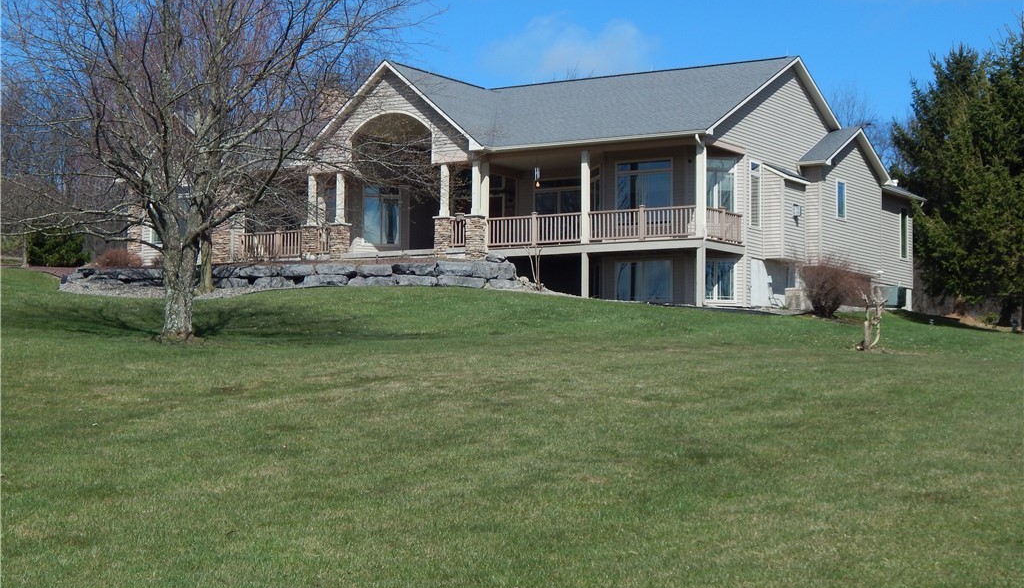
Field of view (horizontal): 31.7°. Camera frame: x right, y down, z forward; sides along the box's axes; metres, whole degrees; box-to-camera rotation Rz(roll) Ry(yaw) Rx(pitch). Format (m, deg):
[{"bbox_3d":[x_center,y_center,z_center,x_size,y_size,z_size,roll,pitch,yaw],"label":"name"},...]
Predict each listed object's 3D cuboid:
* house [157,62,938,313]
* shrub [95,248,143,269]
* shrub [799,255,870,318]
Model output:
[{"bbox_3d":[-0.152,-2.950,61.941,24.400,8.100,15.100,-2,-4,34],"label":"house"},{"bbox_3d":[-13.302,-1.200,61.000,1.623,0.676,1.460,-2,-4,34],"label":"shrub"},{"bbox_3d":[9.300,-0.217,52.200,2.025,1.794,1.964,1,-4,0],"label":"shrub"}]

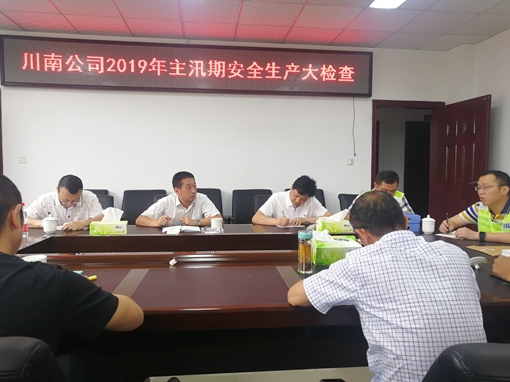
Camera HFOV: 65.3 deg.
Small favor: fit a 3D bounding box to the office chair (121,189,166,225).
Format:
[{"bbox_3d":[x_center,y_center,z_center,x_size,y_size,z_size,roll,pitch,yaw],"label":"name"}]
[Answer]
[{"bbox_3d":[-1.194,0.473,4.239,0.580,0.950,0.620,0,3,-10],"label":"office chair"}]

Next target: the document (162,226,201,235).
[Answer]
[{"bbox_3d":[-0.495,0.256,2.707,0.265,0.018,0.230,0,3,-7],"label":"document"}]

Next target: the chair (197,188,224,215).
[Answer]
[{"bbox_3d":[-0.595,0.472,4.370,0.580,0.950,0.620,0,3,-7],"label":"chair"}]

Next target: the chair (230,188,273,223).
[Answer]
[{"bbox_3d":[0.004,0.474,4.410,0.580,0.950,0.620,0,3,-10],"label":"chair"}]

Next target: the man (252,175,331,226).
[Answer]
[{"bbox_3d":[0.272,0.439,3.160,0.590,1.140,0.700,0,3,-7],"label":"man"}]

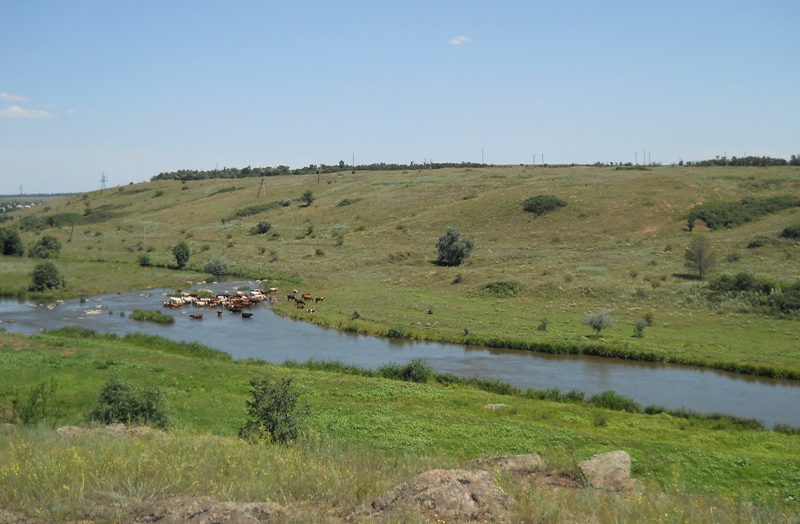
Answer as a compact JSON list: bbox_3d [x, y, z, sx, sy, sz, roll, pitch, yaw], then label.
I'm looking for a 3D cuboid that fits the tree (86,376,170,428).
[{"bbox_3d":[-8.310,4.331,29.000,2.500,1.700,2.000,-1,4,-16],"label":"tree"}]

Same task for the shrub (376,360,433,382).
[{"bbox_3d":[0.604,11.909,104.000,5.700,2.400,3.800,0,4,0],"label":"shrub"}]

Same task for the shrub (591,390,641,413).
[{"bbox_3d":[20.565,13.251,90.000,4.700,1.950,3.200,1,4,13],"label":"shrub"}]

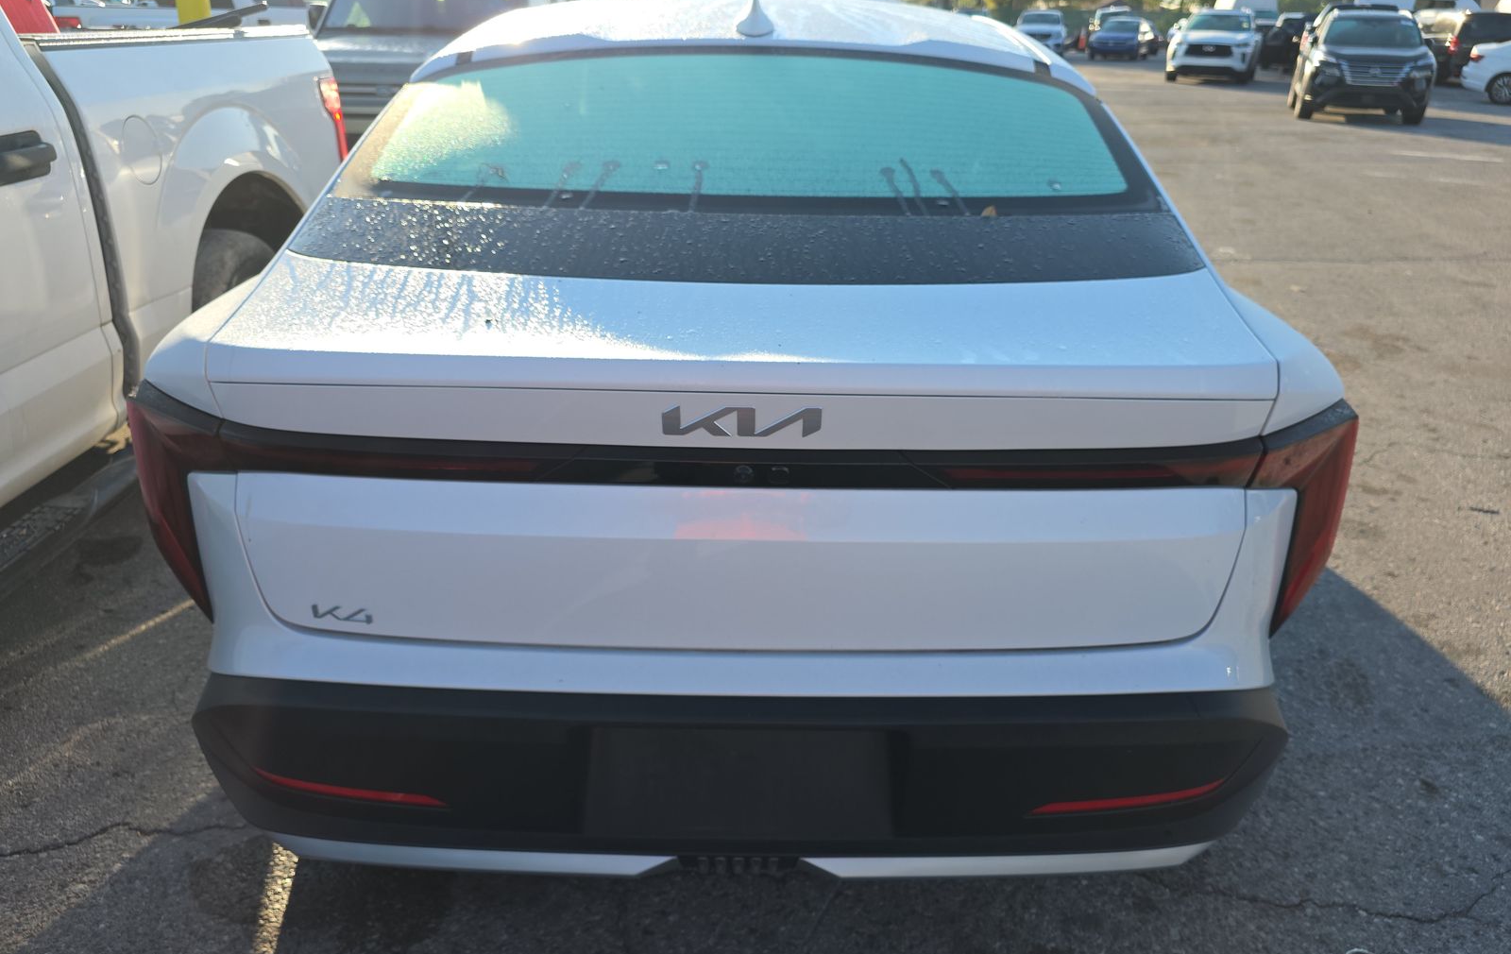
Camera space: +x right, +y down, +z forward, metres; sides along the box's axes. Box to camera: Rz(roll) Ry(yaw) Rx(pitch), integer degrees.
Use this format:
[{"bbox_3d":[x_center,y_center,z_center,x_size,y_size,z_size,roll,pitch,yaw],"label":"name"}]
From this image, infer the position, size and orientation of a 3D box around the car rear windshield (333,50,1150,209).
[{"bbox_3d":[-0.006,-0.615,1.777,1.300,0.140,0.610,1,47,0],"label":"car rear windshield"}]

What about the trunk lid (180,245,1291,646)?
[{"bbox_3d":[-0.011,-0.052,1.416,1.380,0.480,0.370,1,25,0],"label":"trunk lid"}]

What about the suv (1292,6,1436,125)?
[{"bbox_3d":[10.480,-7.145,17.380,1.840,1.690,4.650,11,27,20],"label":"suv"}]

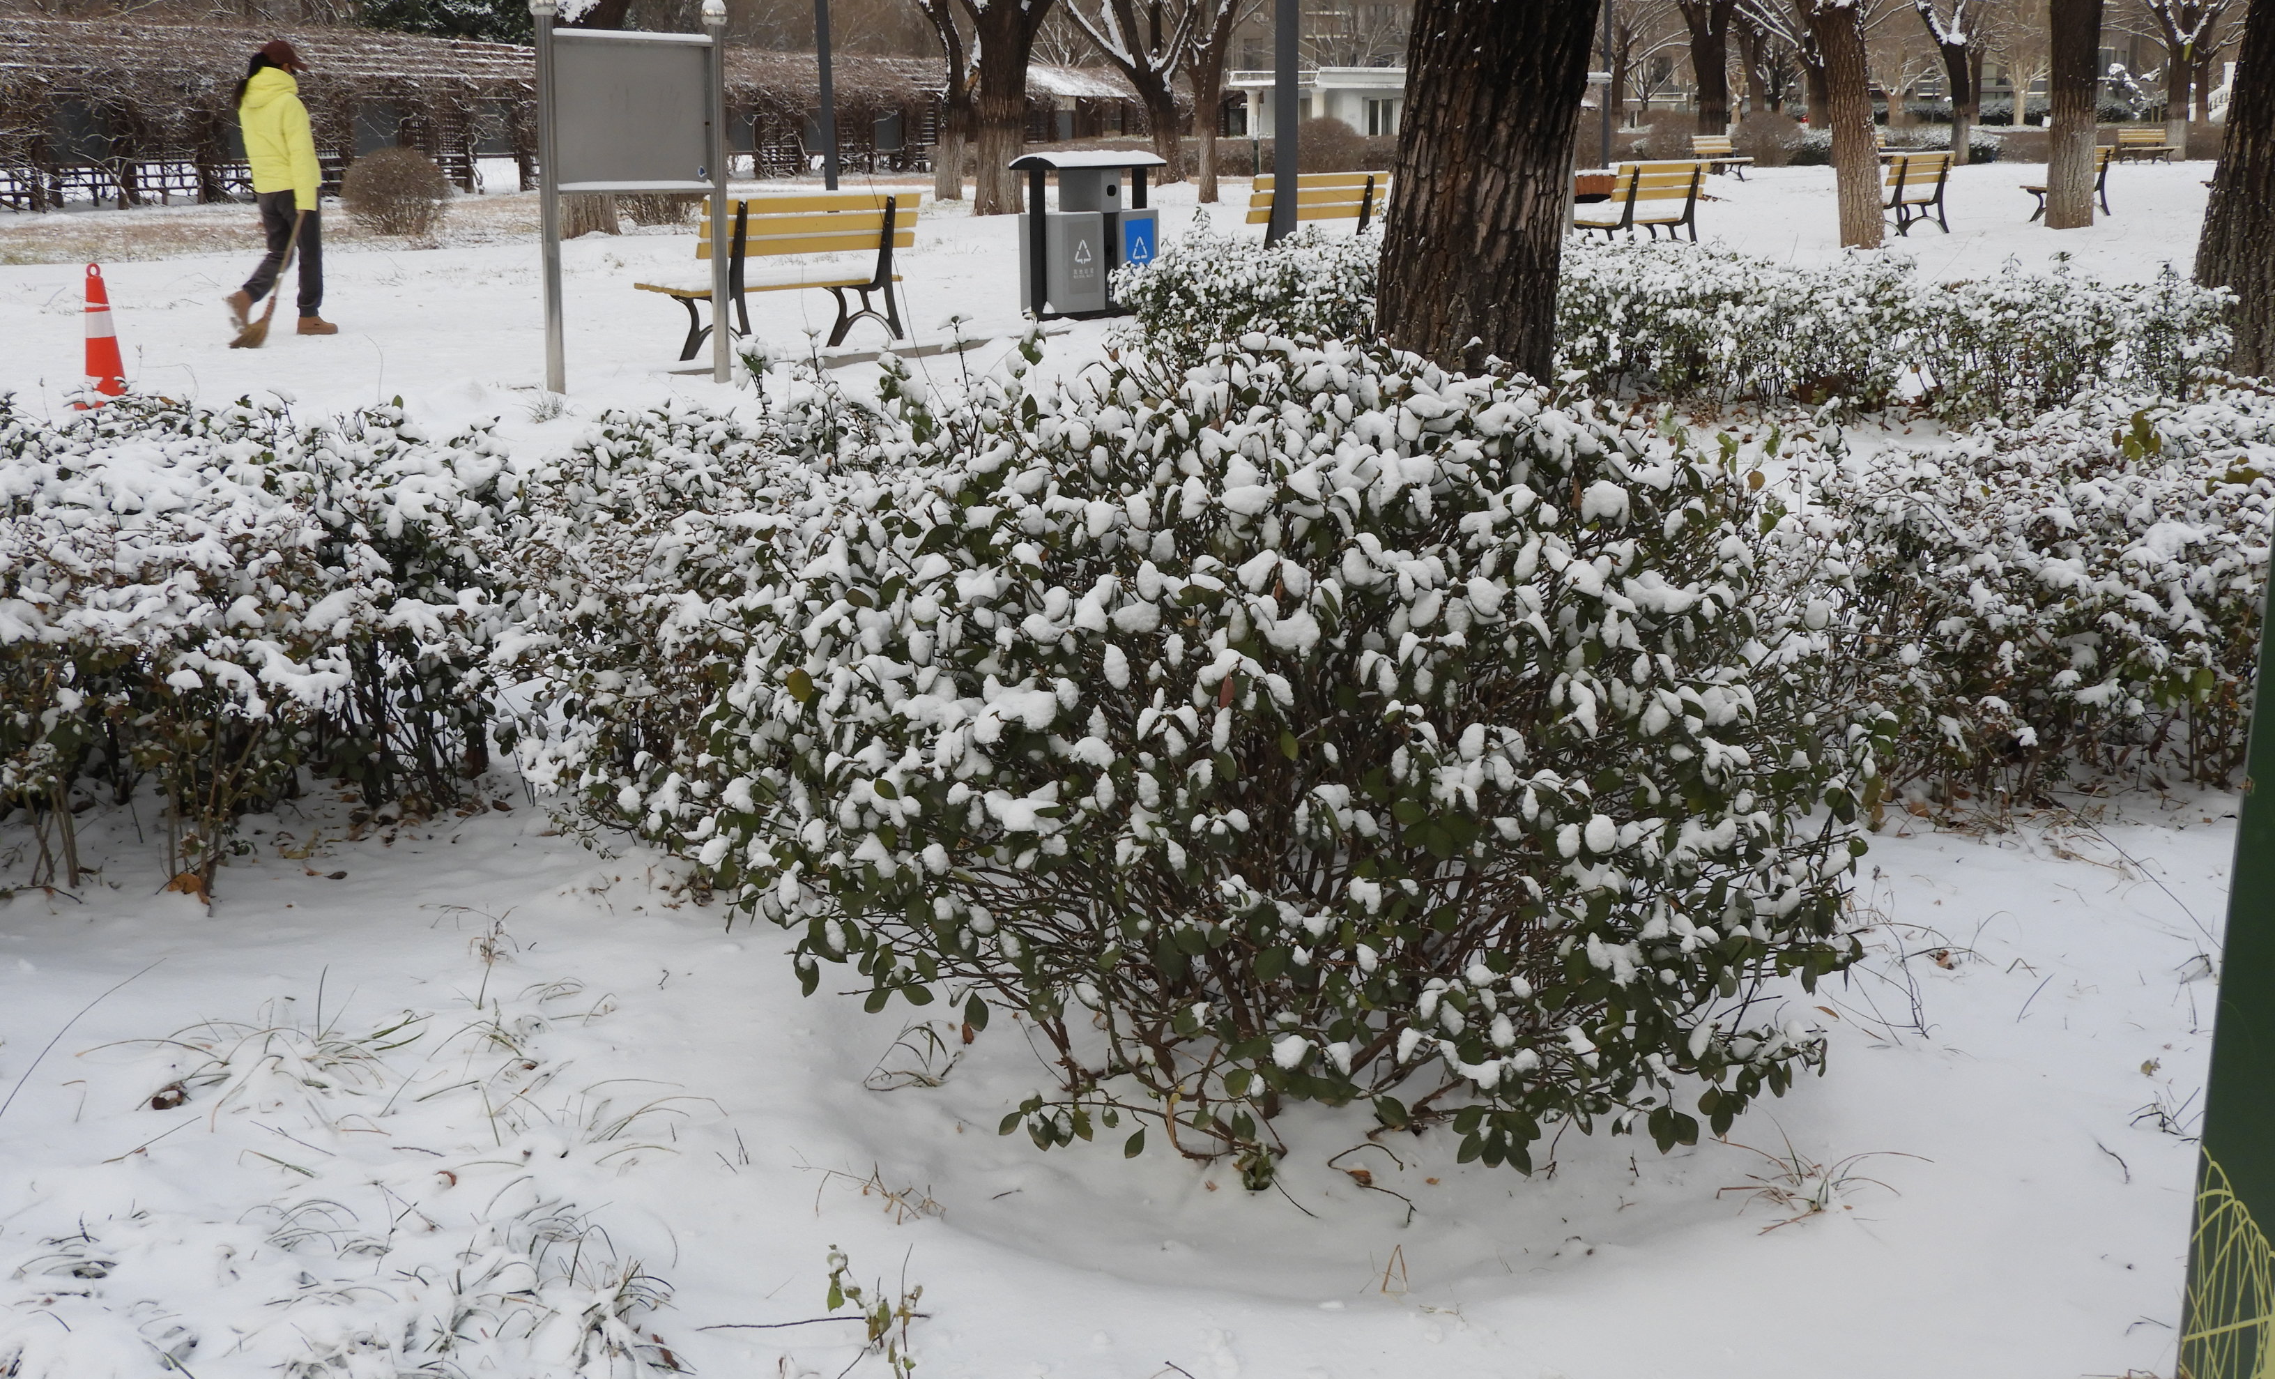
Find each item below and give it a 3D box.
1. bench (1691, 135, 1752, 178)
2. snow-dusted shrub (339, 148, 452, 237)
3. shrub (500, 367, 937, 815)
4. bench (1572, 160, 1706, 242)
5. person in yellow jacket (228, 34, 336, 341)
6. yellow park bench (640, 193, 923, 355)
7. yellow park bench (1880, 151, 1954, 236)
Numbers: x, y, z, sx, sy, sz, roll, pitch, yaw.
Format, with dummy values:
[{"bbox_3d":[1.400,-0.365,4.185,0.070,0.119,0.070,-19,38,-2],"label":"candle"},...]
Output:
[{"bbox_3d":[10.858,-9.840,48.853,0.654,0.828,1.521,9,15,37],"label":"bench"},{"bbox_3d":[-8.414,-5.639,29.689,1.168,1.027,1.168,0,12,0],"label":"snow-dusted shrub"},{"bbox_3d":[-0.705,-0.192,4.918,0.900,0.660,0.920,0,12,0],"label":"shrub"},{"bbox_3d":[4.193,-3.959,21.900,0.654,0.828,1.521,10,16,39],"label":"bench"},{"bbox_3d":[-5.046,-2.899,15.308,0.620,1.670,0.500,-7,14,-27],"label":"person in yellow jacket"},{"bbox_3d":[-1.808,-2.150,13.655,0.654,0.828,1.521,9,16,38],"label":"yellow park bench"},{"bbox_3d":[7.895,-5.100,27.161,0.654,0.828,1.521,9,16,39],"label":"yellow park bench"}]

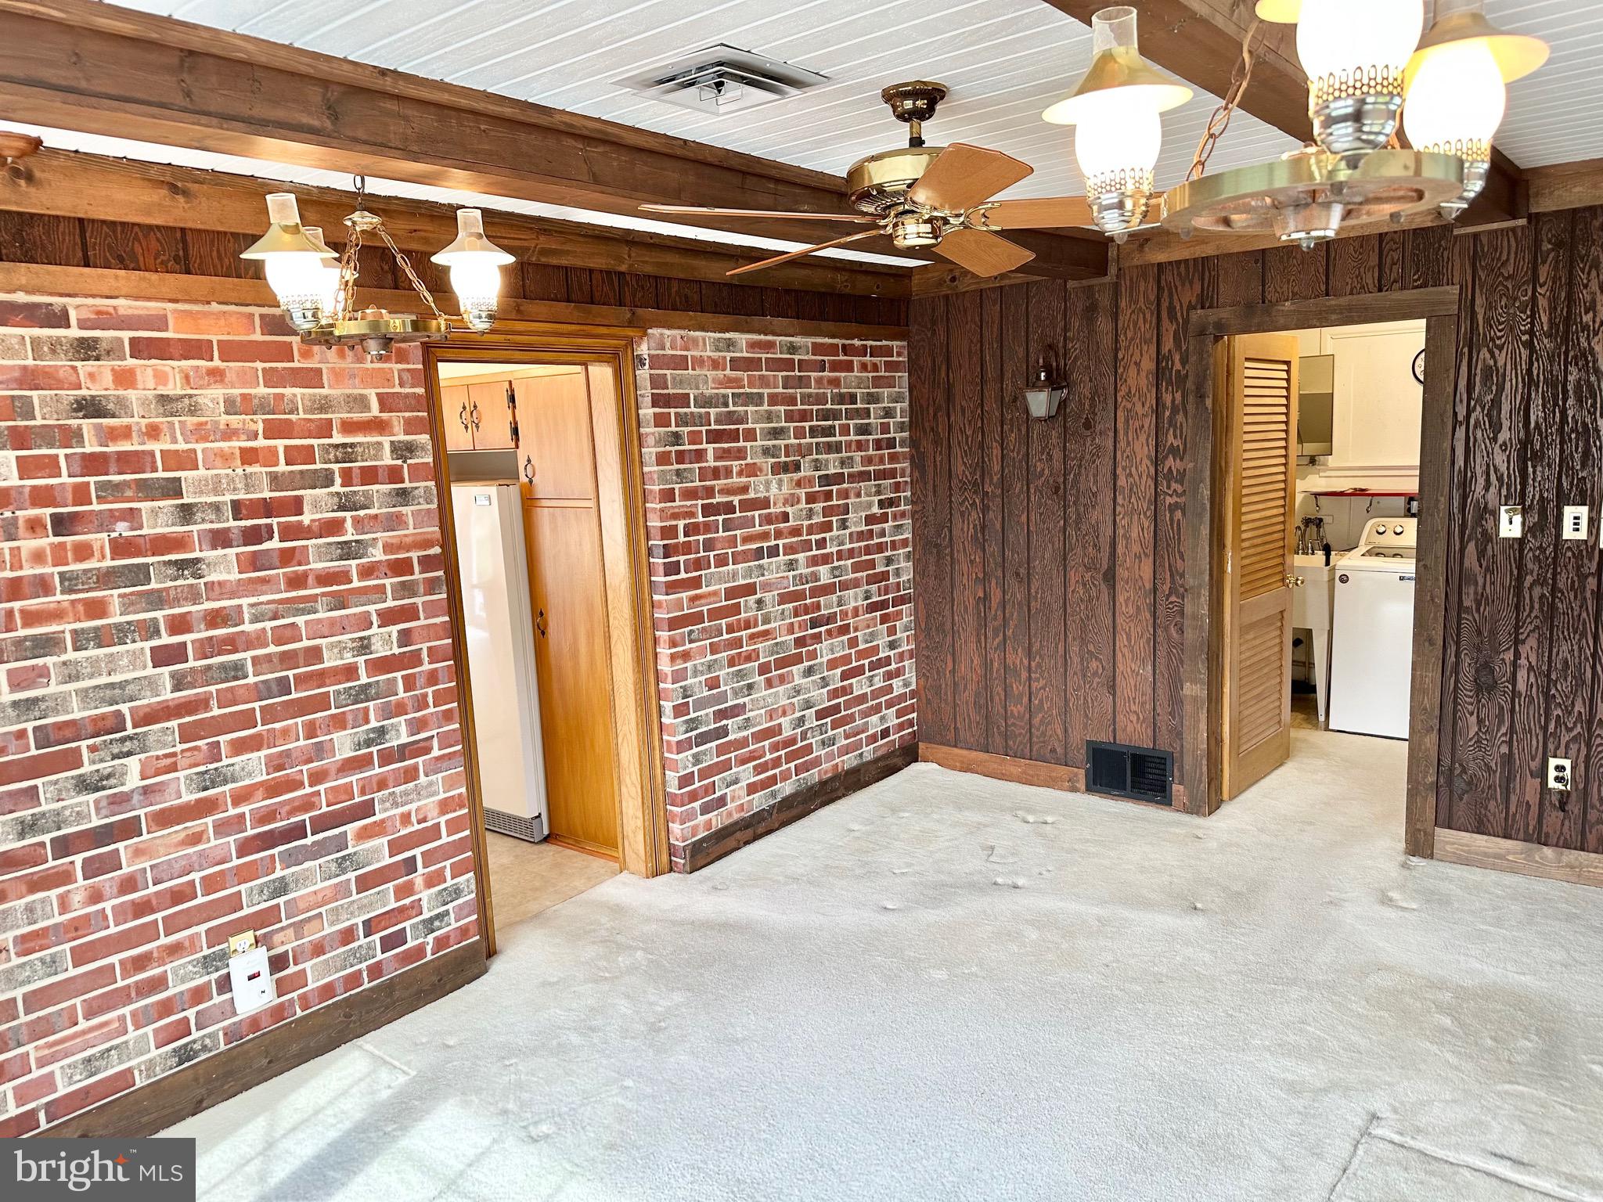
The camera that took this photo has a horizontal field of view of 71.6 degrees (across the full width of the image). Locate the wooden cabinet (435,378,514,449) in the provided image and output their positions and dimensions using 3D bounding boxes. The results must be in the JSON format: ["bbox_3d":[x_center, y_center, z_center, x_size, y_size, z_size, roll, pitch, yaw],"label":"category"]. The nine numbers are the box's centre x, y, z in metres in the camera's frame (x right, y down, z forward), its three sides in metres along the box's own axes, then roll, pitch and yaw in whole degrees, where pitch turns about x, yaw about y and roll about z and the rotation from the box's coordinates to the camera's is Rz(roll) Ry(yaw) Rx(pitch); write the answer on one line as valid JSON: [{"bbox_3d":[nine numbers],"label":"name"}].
[{"bbox_3d":[-1.291,-0.834,4.992,0.640,0.310,0.460,5,11,39],"label":"wooden cabinet"}]

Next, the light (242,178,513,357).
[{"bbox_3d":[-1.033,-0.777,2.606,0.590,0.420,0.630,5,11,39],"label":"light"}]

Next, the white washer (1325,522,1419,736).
[{"bbox_3d":[3.296,0.135,5.934,0.690,1.100,0.680,5,11,39],"label":"white washer"}]

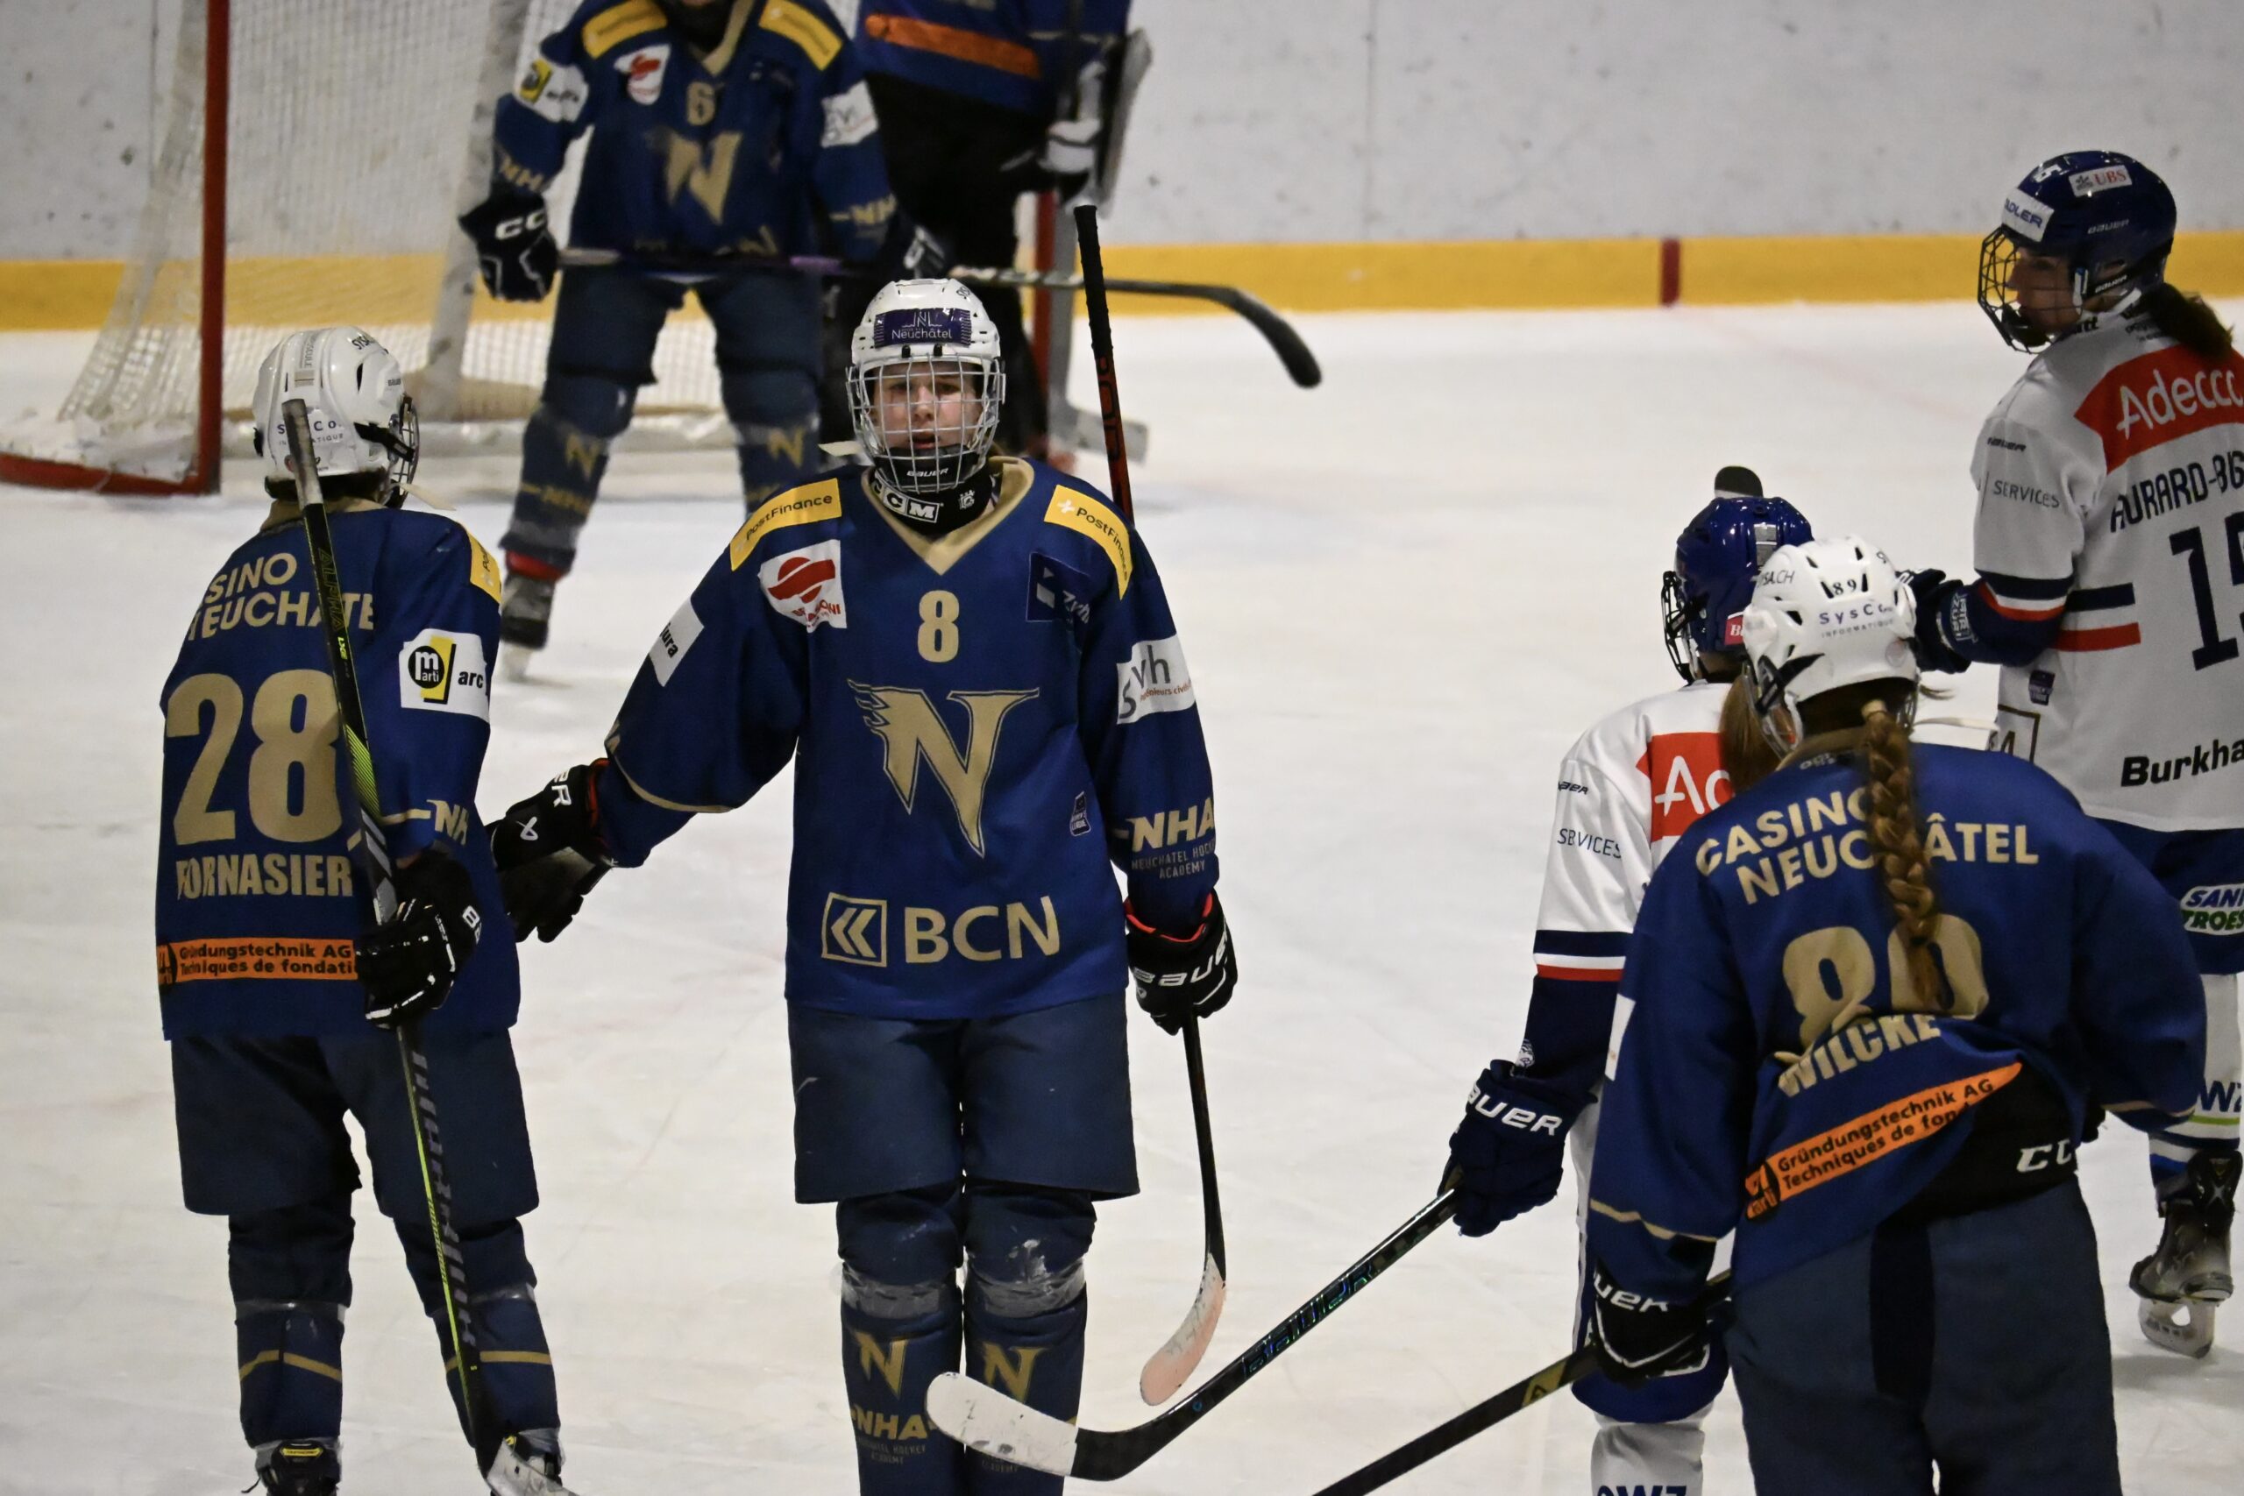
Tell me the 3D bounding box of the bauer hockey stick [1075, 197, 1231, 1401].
[{"bbox_3d":[-0.002,0.075,26.157,0.075,1.726,0.260,-12,-15,18],"label":"bauer hockey stick"}]

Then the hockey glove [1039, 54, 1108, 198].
[{"bbox_3d":[-0.106,-1.364,43.000,0.165,0.320,0.170,1,6,-17],"label":"hockey glove"}]

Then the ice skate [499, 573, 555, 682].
[{"bbox_3d":[-1.178,-0.255,38.850,0.105,0.245,0.290,8,5,4],"label":"ice skate"}]

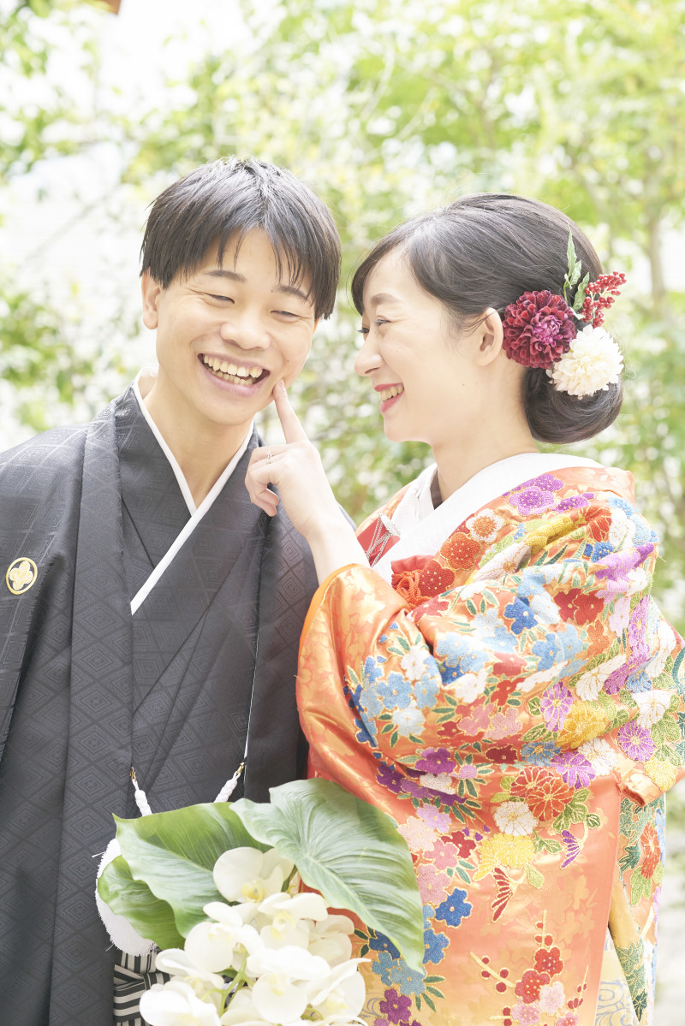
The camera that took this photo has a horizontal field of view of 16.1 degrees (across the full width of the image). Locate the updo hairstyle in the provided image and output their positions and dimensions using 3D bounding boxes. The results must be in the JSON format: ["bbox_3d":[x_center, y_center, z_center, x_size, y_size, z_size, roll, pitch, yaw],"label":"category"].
[{"bbox_3d":[0.137,-0.186,2.320,0.252,0.238,0.185,-1,2,-18],"label":"updo hairstyle"}]

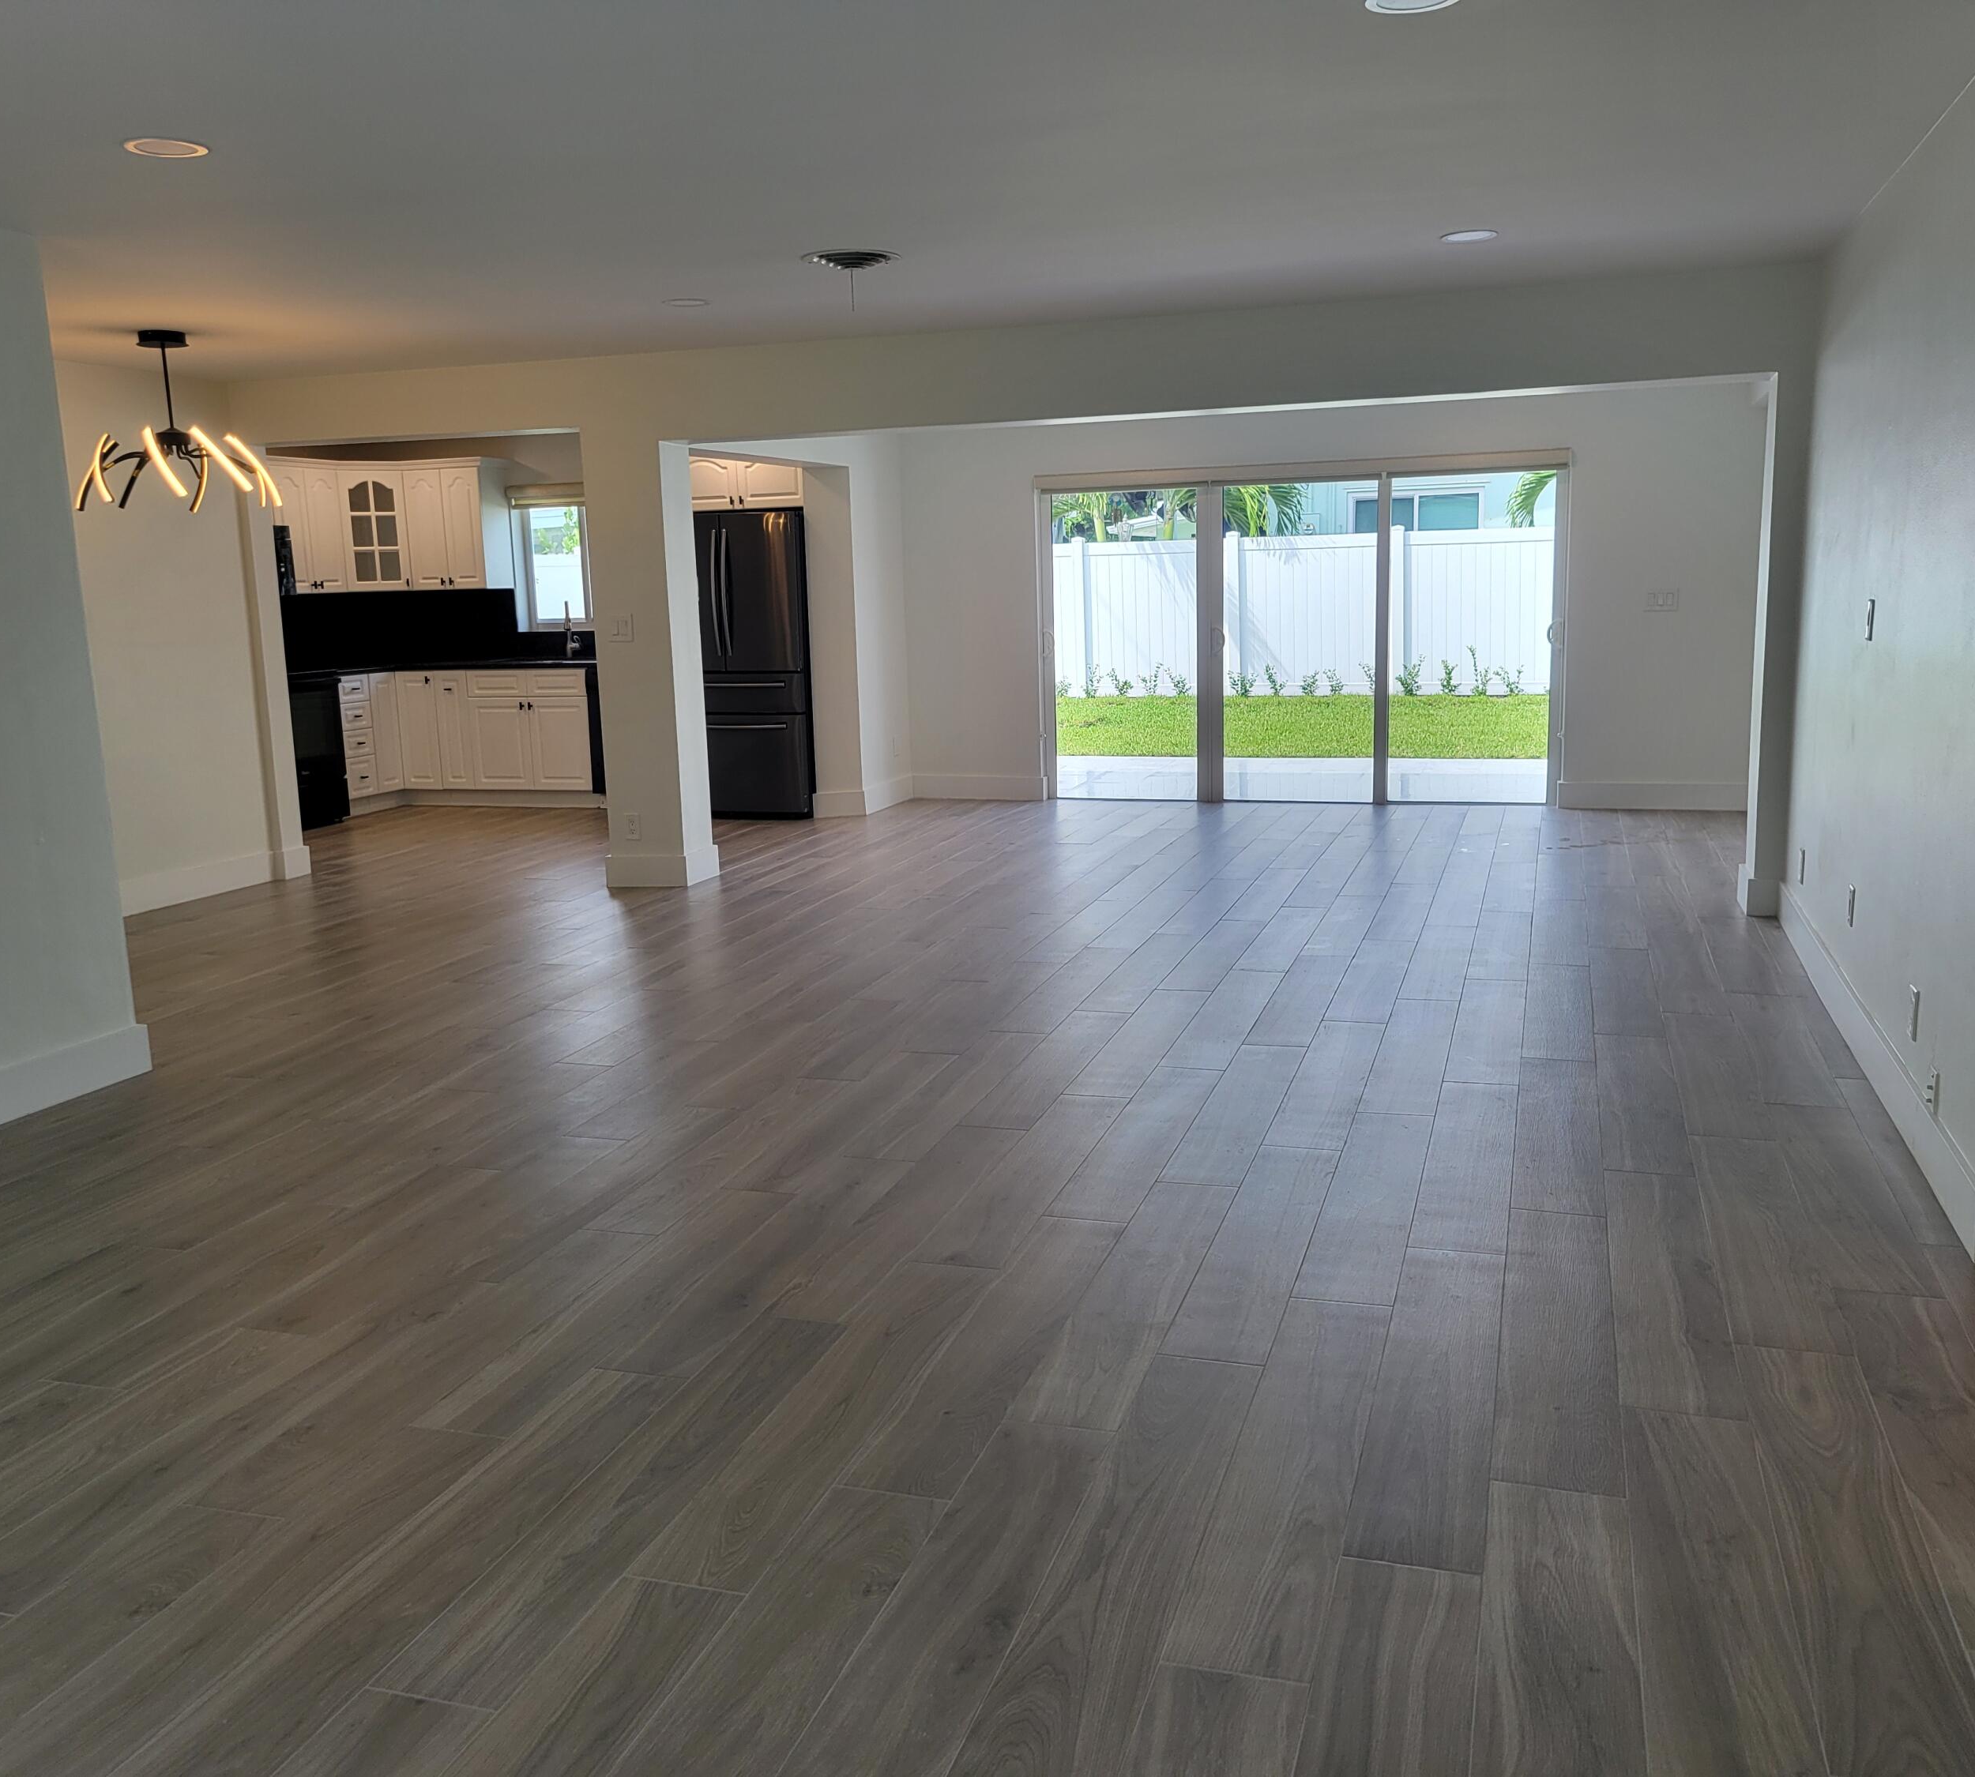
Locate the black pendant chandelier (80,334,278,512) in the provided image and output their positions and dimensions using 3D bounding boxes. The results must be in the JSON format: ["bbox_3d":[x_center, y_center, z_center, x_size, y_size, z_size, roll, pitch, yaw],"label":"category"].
[{"bbox_3d":[-3.244,-1.852,7.077,0.744,0.686,0.744,2,11,18],"label":"black pendant chandelier"}]

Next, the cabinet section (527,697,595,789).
[{"bbox_3d":[-2.611,-0.948,11.460,0.418,0.588,0.500,1,11,18],"label":"cabinet section"}]

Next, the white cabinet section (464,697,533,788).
[{"bbox_3d":[-3.013,-0.958,11.588,0.425,0.588,0.500,1,11,18],"label":"white cabinet section"}]

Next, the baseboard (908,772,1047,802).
[{"bbox_3d":[-0.053,-0.629,11.146,0.903,0.155,0.020,2,11,18],"label":"baseboard"}]

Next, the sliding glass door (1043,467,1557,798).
[{"bbox_3d":[1.797,-1.459,10.440,3.006,1.929,0.123,2,11,18],"label":"sliding glass door"}]

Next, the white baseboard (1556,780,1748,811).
[{"bbox_3d":[3.782,-0.521,9.917,1.113,0.155,0.020,2,11,18],"label":"white baseboard"}]

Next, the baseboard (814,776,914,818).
[{"bbox_3d":[-0.754,-0.577,10.971,0.340,0.155,0.795,2,11,18],"label":"baseboard"}]

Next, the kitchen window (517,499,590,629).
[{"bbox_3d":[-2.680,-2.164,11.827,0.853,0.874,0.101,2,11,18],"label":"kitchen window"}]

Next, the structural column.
[{"bbox_3d":[-1.577,-1.053,8.352,0.412,2.074,0.361,2,11,18],"label":"structural column"}]

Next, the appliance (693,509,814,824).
[{"bbox_3d":[-1.392,-1.370,10.862,0.910,1.792,0.867,2,11,18],"label":"appliance"}]

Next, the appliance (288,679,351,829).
[{"bbox_3d":[-4.387,-0.810,10.718,0.679,0.918,0.760,2,11,18],"label":"appliance"}]

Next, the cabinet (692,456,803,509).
[{"bbox_3d":[-1.380,-2.447,10.784,0.910,0.311,0.679,2,11,18],"label":"cabinet"}]

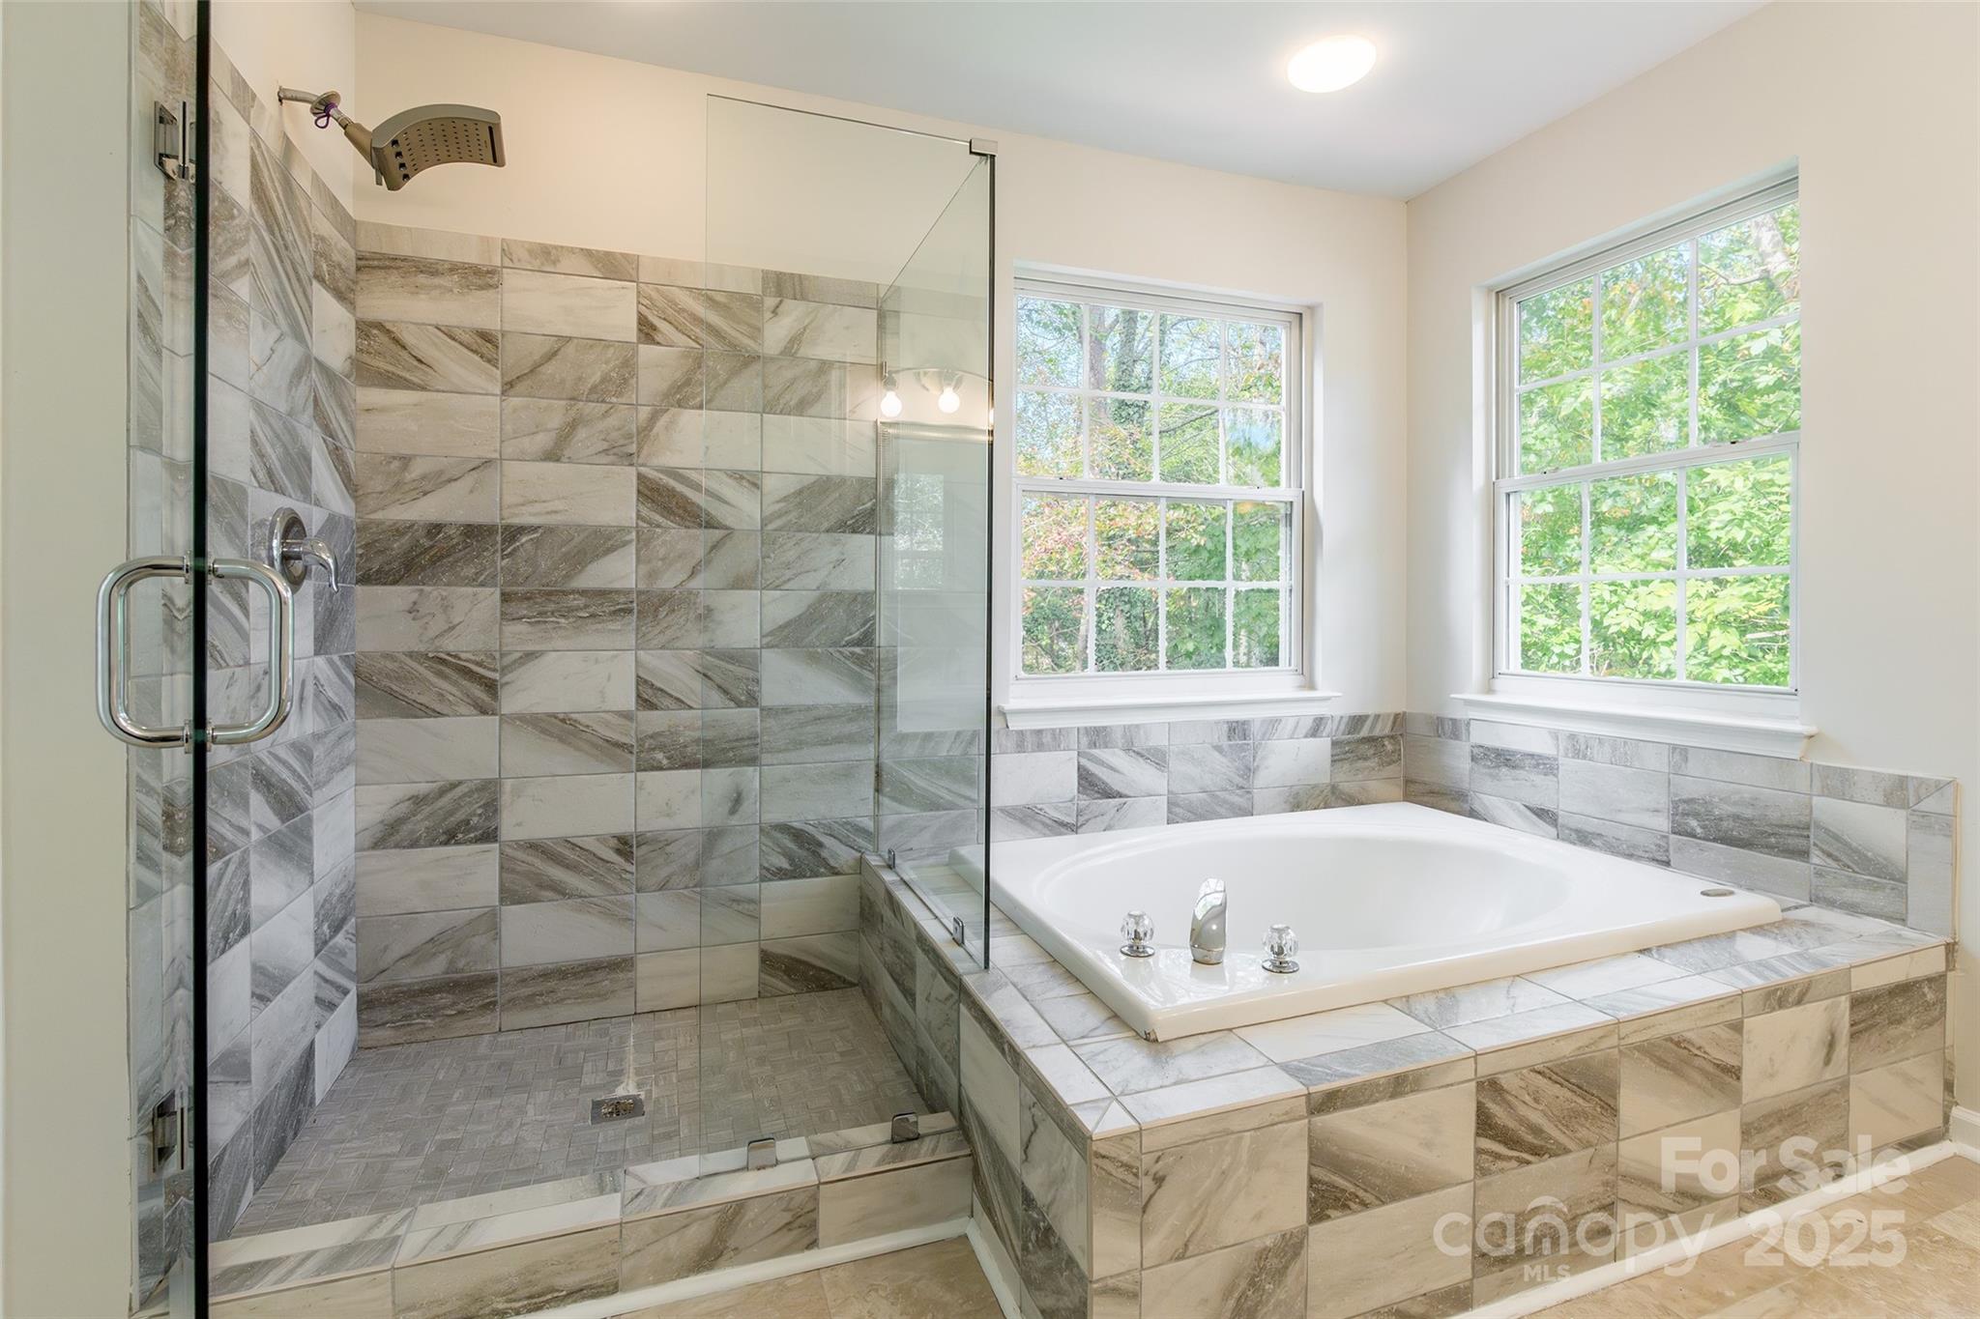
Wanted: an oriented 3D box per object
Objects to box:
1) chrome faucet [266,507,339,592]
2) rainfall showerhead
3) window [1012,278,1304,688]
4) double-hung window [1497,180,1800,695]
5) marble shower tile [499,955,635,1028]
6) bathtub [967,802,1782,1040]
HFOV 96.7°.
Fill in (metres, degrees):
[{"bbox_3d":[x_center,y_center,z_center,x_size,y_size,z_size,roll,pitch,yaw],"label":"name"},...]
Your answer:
[{"bbox_3d":[-1.296,-0.204,1.677,0.090,0.165,0.165,0,1,-19],"label":"chrome faucet"},{"bbox_3d":[-1.157,-1.002,1.715,0.370,0.145,0.165,0,1,-19],"label":"rainfall showerhead"},{"bbox_3d":[0.545,-0.537,2.805,1.050,1.220,0.090,0,1,-19],"label":"window"},{"bbox_3d":[1.738,-0.520,2.362,0.090,1.200,0.850,0,1,-19],"label":"double-hung window"},{"bbox_3d":[-1.041,0.828,2.184,0.303,0.152,0.010,0,1,-19],"label":"marble shower tile"},{"bbox_3d":[0.788,0.715,2.118,1.560,0.450,1.180,0,1,-19],"label":"bathtub"}]

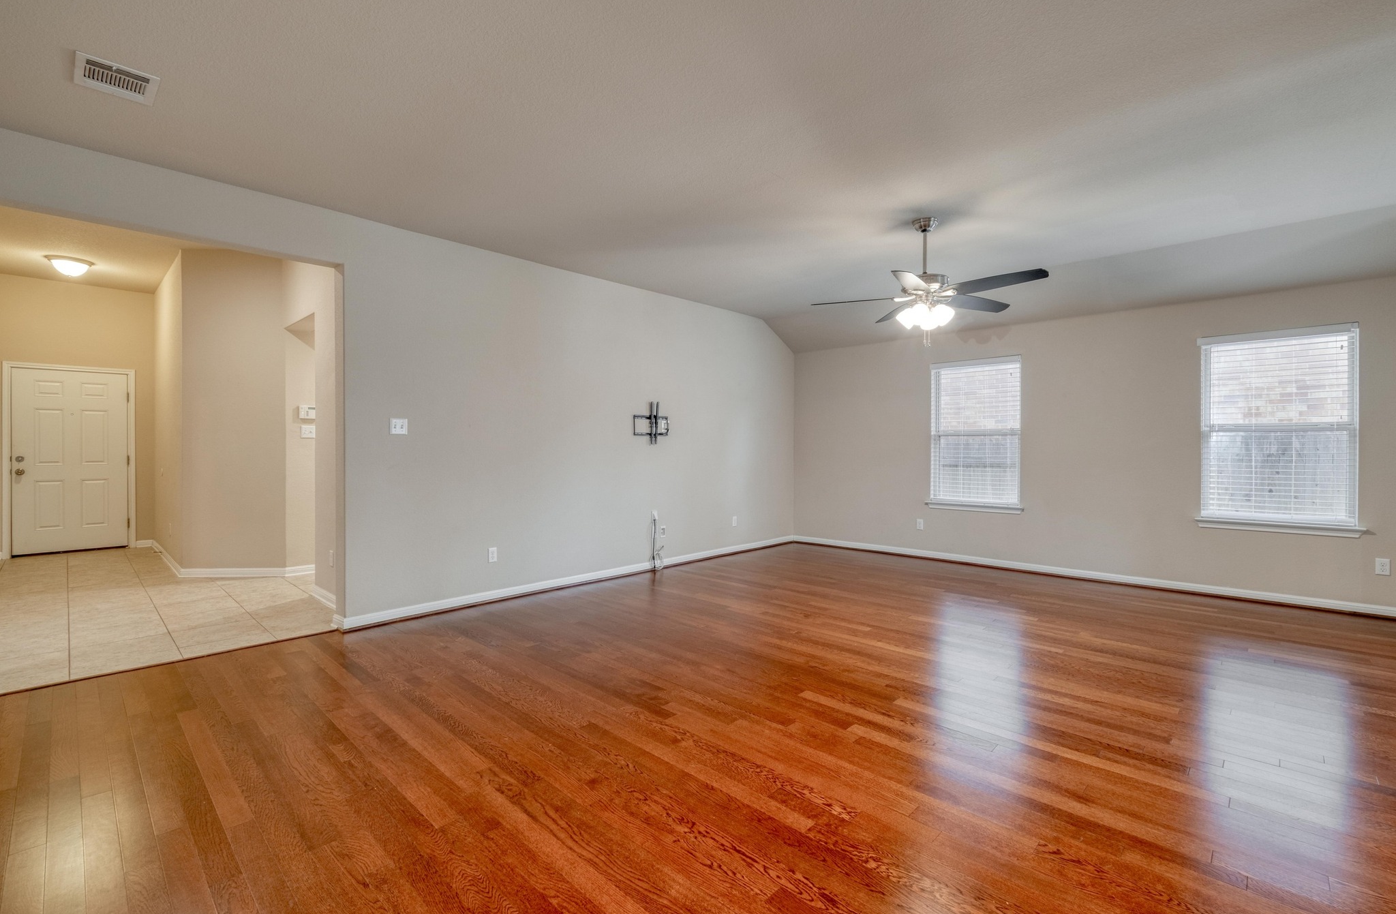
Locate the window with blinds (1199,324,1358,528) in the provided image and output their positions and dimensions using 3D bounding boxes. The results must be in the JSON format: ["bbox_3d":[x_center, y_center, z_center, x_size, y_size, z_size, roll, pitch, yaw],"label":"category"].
[{"bbox_3d":[4.448,-0.228,4.497,0.873,1.465,0.100,1,1,44],"label":"window with blinds"}]

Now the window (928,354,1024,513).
[{"bbox_3d":[2.873,-0.254,6.034,0.891,1.486,0.100,1,1,44],"label":"window"}]

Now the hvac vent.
[{"bbox_3d":[-2.450,-1.578,2.453,0.290,0.022,0.241,1,1,44],"label":"hvac vent"}]

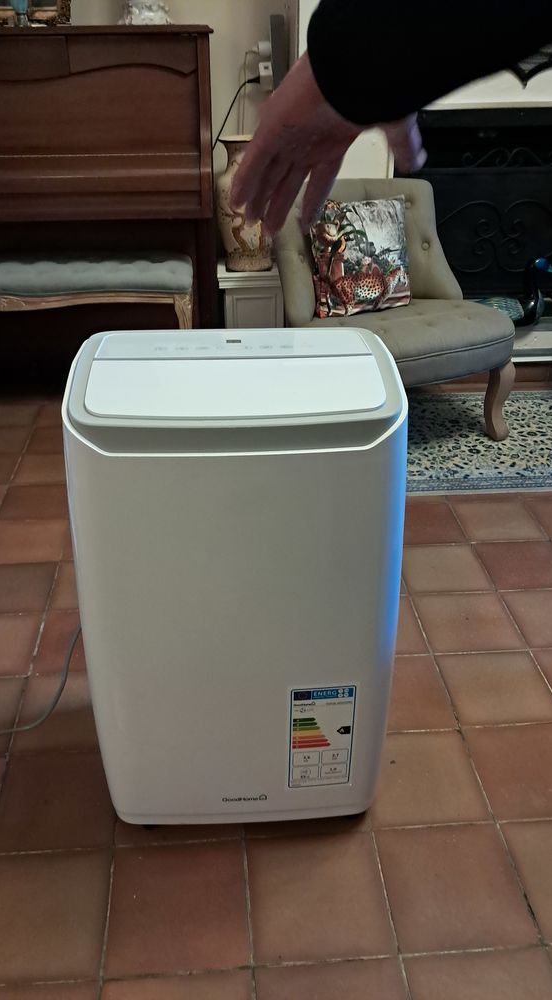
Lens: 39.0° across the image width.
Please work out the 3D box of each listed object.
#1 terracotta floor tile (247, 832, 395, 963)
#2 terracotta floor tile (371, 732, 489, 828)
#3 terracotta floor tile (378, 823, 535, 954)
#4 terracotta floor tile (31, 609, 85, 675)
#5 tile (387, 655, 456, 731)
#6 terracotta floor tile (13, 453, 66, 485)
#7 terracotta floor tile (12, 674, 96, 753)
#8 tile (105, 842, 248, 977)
[{"bbox_3d":[0.061,0.583,1.149,0.200,0.013,0.197,-2,30,-4],"label":"terracotta floor tile"},{"bbox_3d":[0.249,0.482,1.350,0.200,0.015,0.197,-2,30,-4],"label":"terracotta floor tile"},{"bbox_3d":[0.263,0.575,1.164,0.200,0.013,0.197,-2,30,-4],"label":"terracotta floor tile"},{"bbox_3d":[-0.398,0.305,1.652,0.200,0.015,0.198,-2,30,-4],"label":"terracotta floor tile"},{"bbox_3d":[0.230,0.381,1.523,0.200,0.015,0.197,-2,30,-4],"label":"tile"},{"bbox_3d":[-0.662,-0.089,2.314,0.200,0.013,0.197,-2,30,-4],"label":"terracotta floor tile"},{"bbox_3d":[-0.381,0.405,1.478,0.200,0.015,0.197,-2,30,-4],"label":"terracotta floor tile"},{"bbox_3d":[-0.143,0.598,1.147,0.200,0.015,0.198,-2,30,-4],"label":"tile"}]

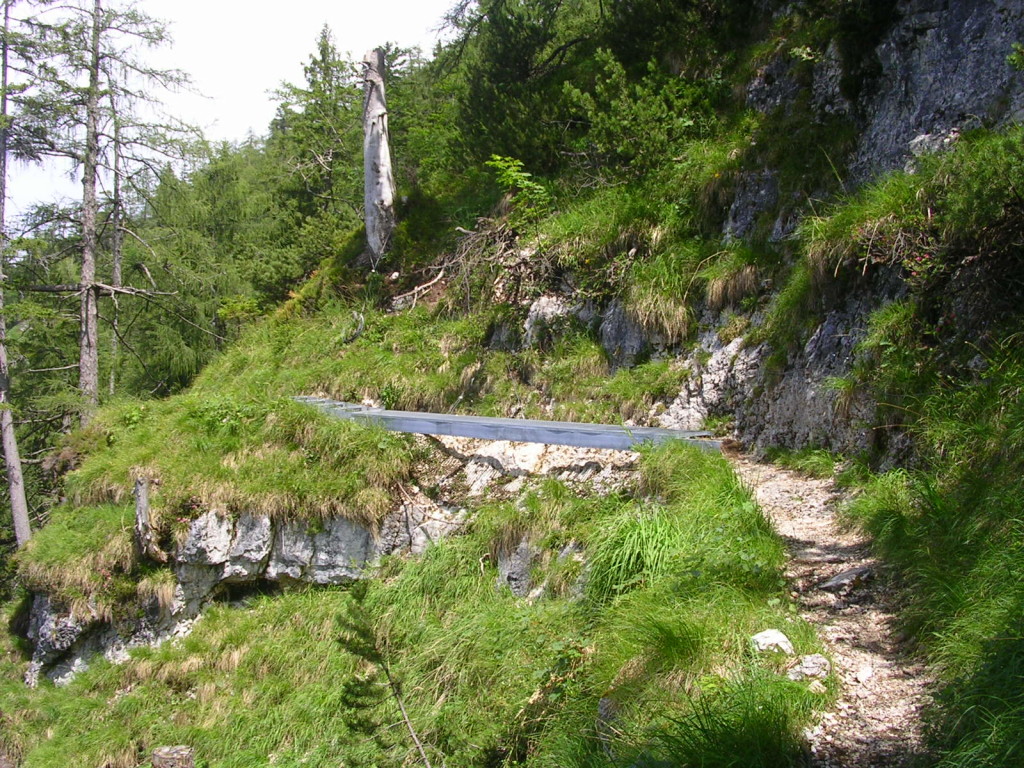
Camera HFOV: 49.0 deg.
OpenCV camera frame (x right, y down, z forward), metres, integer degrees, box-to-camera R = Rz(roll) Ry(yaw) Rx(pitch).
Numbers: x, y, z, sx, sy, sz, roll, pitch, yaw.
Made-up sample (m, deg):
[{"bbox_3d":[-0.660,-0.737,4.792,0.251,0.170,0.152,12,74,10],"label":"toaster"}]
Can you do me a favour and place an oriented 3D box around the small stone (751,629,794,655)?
[{"bbox_3d":[1.390,1.385,6.000,0.230,0.125,0.180,0,2,6],"label":"small stone"}]

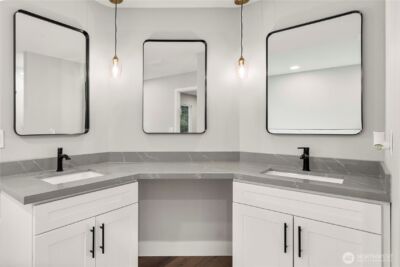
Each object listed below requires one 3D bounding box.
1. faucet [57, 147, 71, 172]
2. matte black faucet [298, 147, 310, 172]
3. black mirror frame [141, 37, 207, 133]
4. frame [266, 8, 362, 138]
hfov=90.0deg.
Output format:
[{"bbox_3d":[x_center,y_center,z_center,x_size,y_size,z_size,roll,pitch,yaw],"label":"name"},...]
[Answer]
[{"bbox_3d":[-1.016,0.198,1.480,0.140,0.178,0.048,1,1,37],"label":"faucet"},{"bbox_3d":[0.775,0.196,1.473,0.048,0.178,0.140,1,1,40],"label":"matte black faucet"},{"bbox_3d":[-0.238,-0.442,1.913,0.615,0.900,0.030,0,1,0],"label":"black mirror frame"},{"bbox_3d":[0.880,-0.440,1.606,0.663,0.900,0.030,1,1,32],"label":"frame"}]

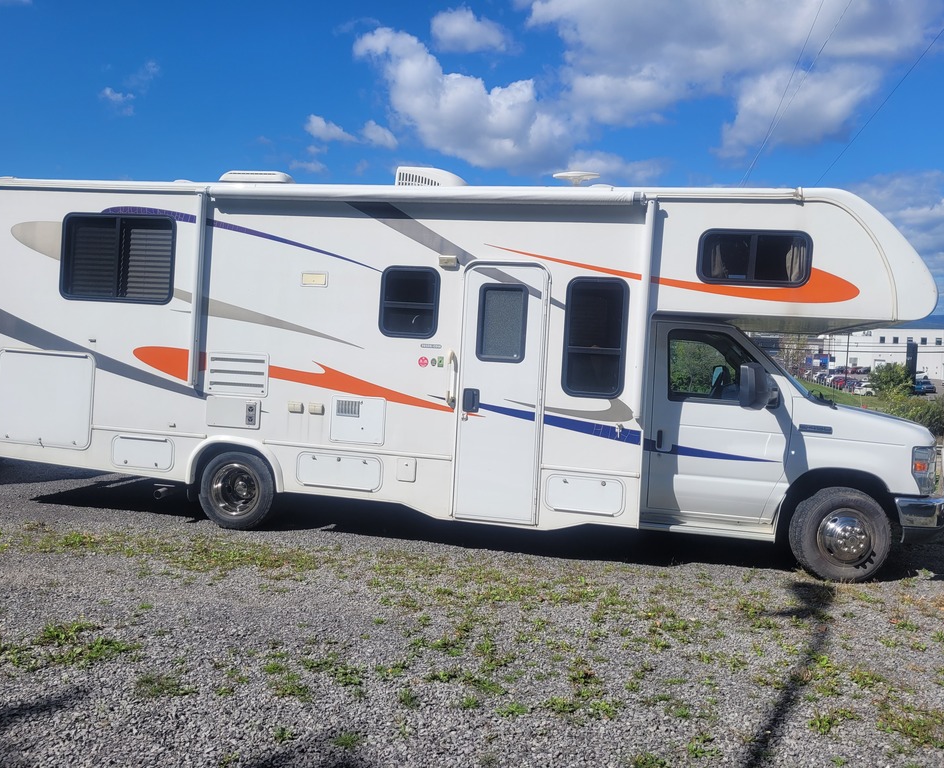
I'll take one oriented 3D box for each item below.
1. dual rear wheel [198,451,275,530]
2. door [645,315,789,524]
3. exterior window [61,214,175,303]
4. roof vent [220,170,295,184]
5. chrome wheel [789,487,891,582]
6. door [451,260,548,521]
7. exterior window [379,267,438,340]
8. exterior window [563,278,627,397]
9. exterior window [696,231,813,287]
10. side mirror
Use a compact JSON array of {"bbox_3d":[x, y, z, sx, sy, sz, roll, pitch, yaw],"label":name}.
[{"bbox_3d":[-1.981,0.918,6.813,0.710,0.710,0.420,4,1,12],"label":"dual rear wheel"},{"bbox_3d":[1.964,0.297,6.059,1.052,1.536,0.200,4,1,12],"label":"door"},{"bbox_3d":[-3.110,-1.102,6.768,1.127,0.775,0.050,4,1,12],"label":"exterior window"},{"bbox_3d":[-1.943,-1.831,6.928,0.600,0.170,0.320,4,1,12],"label":"roof vent"},{"bbox_3d":[2.830,1.140,5.933,0.720,0.720,0.240,4,1,2],"label":"chrome wheel"},{"bbox_3d":[0.231,0.071,6.089,0.684,2.058,0.070,4,1,12],"label":"door"},{"bbox_3d":[-0.500,-0.659,6.232,0.491,0.582,0.050,4,1,12],"label":"exterior window"},{"bbox_3d":[0.952,-0.354,5.934,0.485,0.931,0.050,4,1,12],"label":"exterior window"},{"bbox_3d":[2.091,-0.931,5.697,0.805,0.417,0.050,4,1,12],"label":"exterior window"},{"bbox_3d":[2.127,0.019,5.770,0.190,0.335,0.240,4,1,12],"label":"side mirror"}]

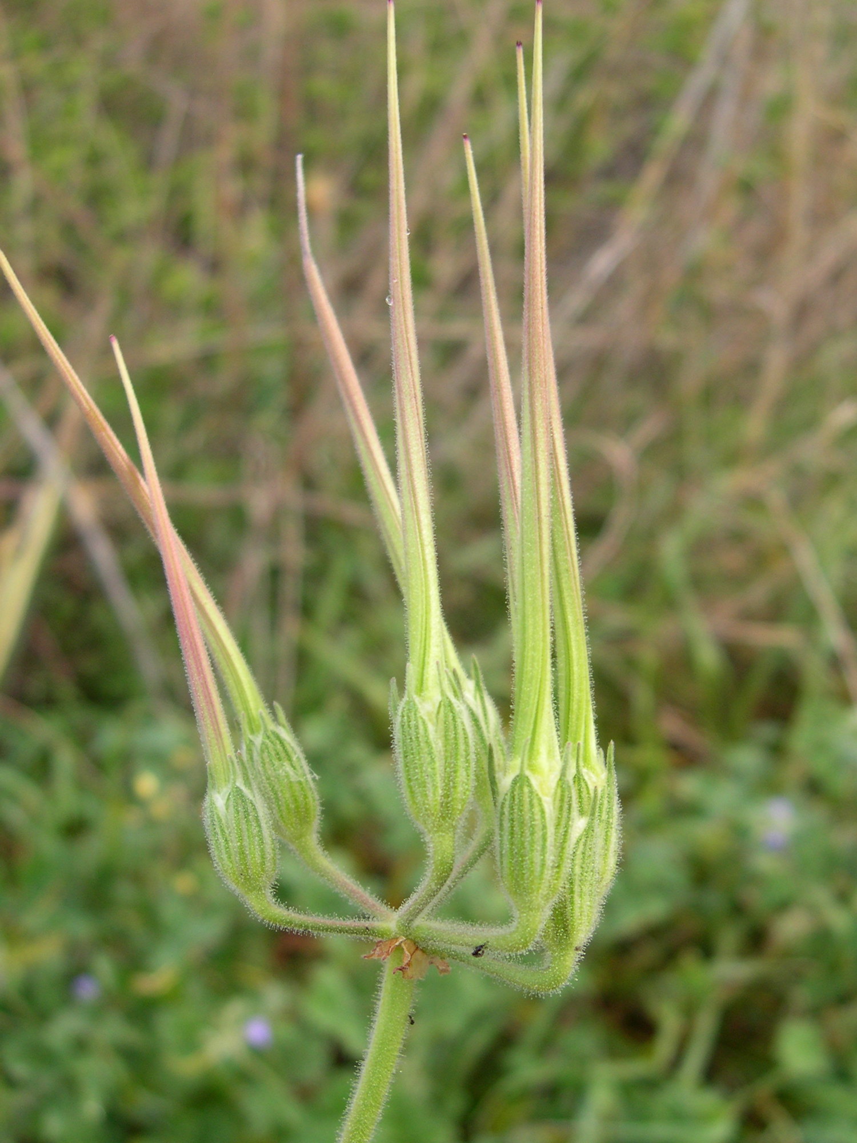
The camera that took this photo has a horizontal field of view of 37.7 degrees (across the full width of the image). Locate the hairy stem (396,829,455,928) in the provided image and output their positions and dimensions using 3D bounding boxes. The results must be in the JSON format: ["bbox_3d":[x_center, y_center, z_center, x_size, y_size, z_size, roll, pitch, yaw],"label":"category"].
[{"bbox_3d":[0.000,0.026,0.104,0.003,0.008,0.002,24,8,0],"label":"hairy stem"}]

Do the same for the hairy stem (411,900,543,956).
[{"bbox_3d":[0.004,0.030,0.104,0.011,0.004,0.002,1,9,9],"label":"hairy stem"}]

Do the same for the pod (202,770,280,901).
[{"bbox_3d":[-0.016,0.022,0.104,0.006,0.011,0.006,-11,6,0],"label":"pod"}]

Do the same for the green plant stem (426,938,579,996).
[{"bbox_3d":[0.006,0.032,0.102,0.013,0.004,0.002,9,12,14],"label":"green plant stem"}]

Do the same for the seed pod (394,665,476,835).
[{"bbox_3d":[0.000,0.015,0.105,0.006,0.014,0.006,-3,6,0],"label":"seed pod"}]

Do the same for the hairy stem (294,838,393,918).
[{"bbox_3d":[-0.007,0.026,0.107,0.011,0.002,0.002,39,0,16],"label":"hairy stem"}]

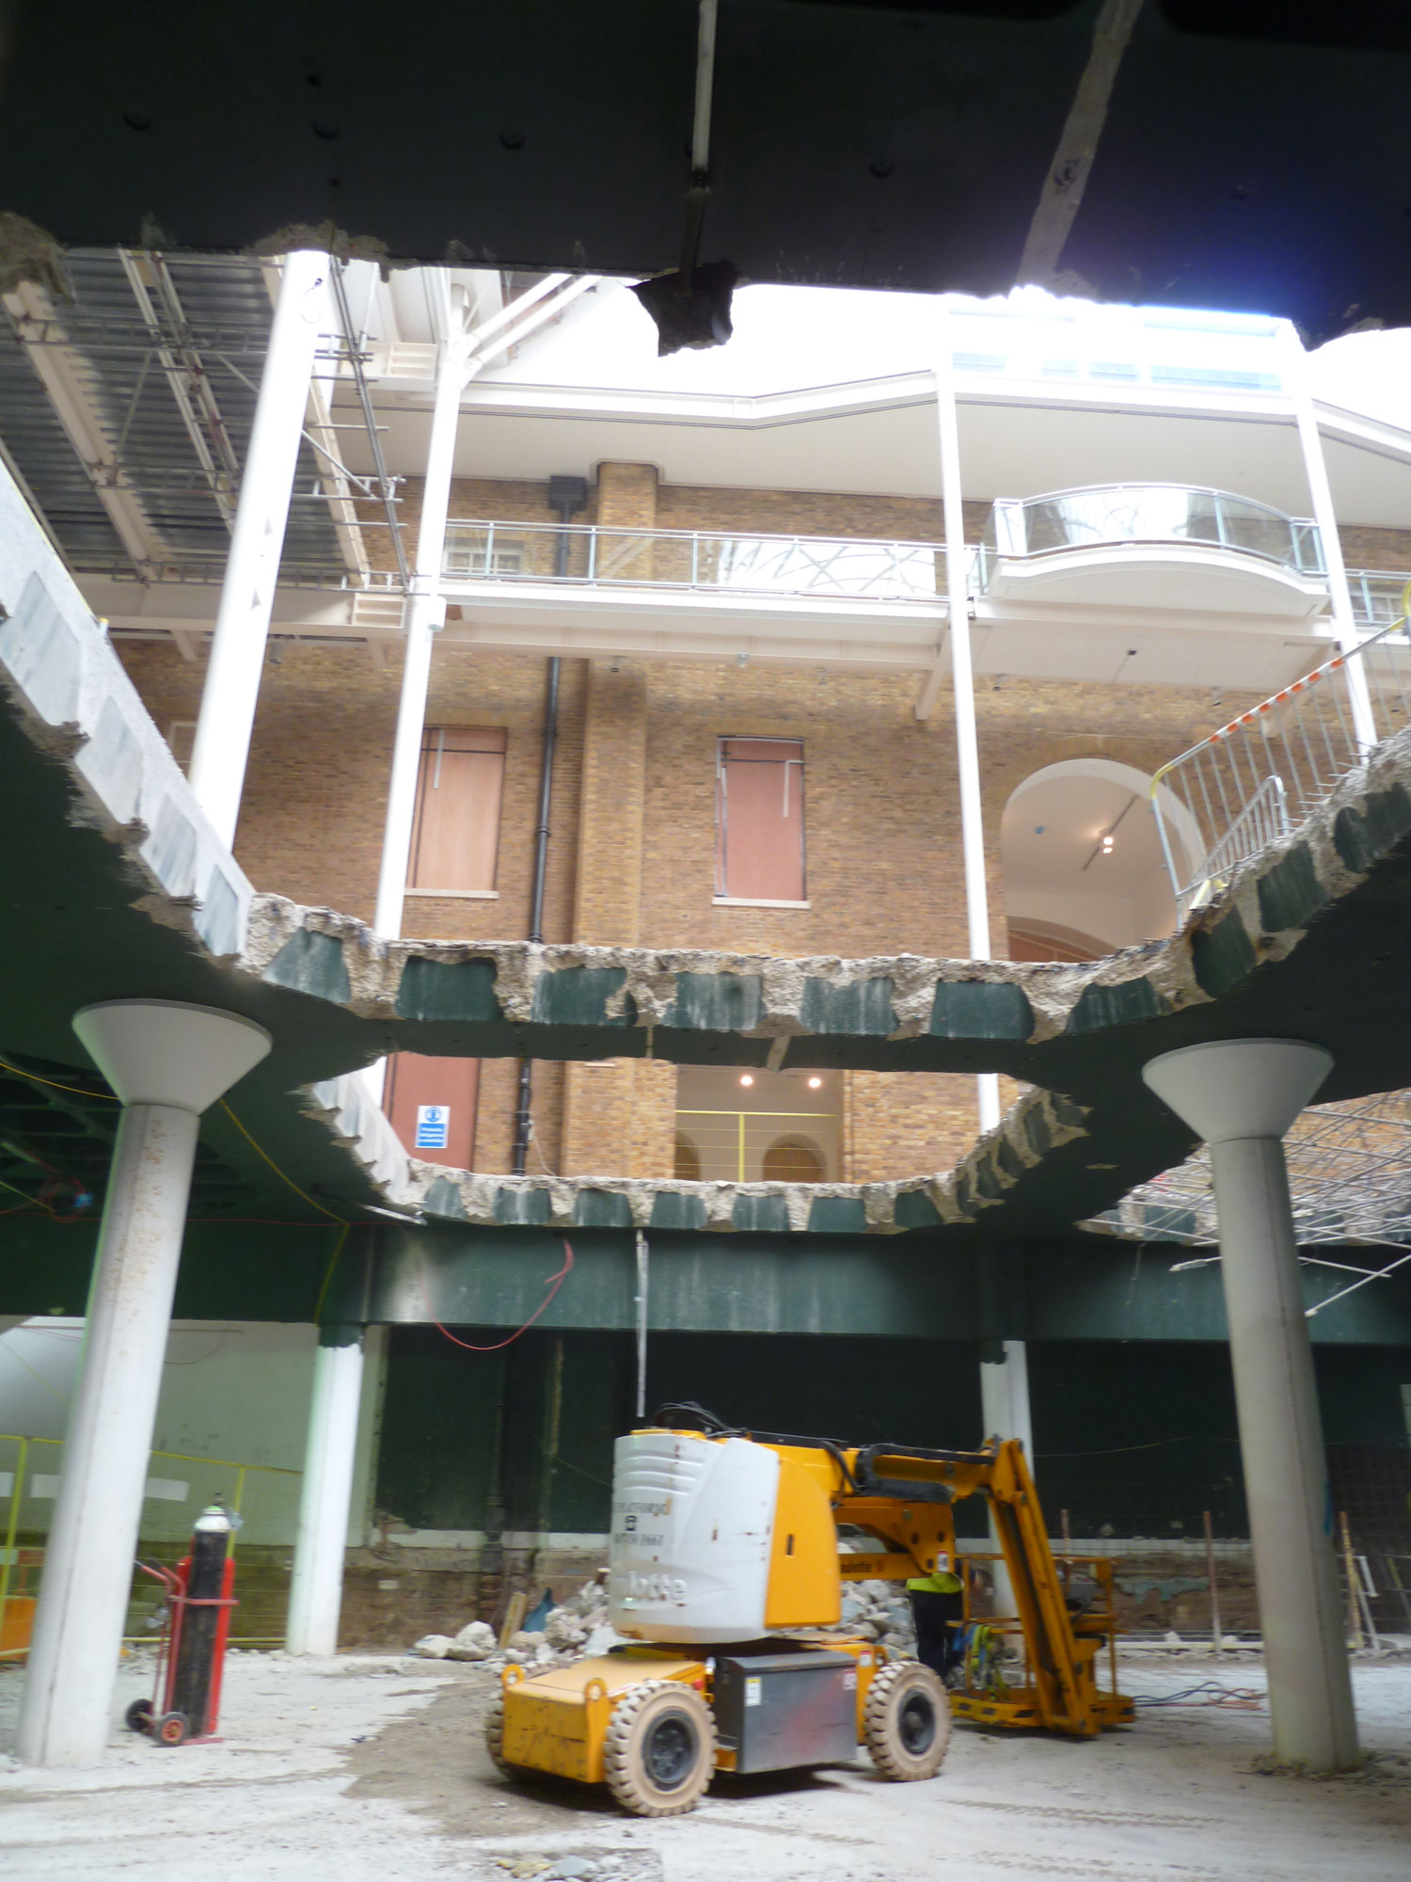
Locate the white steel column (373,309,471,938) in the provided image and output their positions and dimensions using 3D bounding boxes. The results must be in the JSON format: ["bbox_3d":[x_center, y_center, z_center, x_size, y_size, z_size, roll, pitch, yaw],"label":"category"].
[{"bbox_3d":[-3.946,-4.518,19.017,0.340,11.466,0.340,2,-22,-2],"label":"white steel column"}]

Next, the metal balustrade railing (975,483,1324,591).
[{"bbox_3d":[6.499,-5.705,19.467,4.850,1.100,1.200,2,-22,-2],"label":"metal balustrade railing"}]

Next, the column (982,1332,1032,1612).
[{"bbox_3d":[3.431,6.134,15.081,0.500,3.285,0.500,2,-22,-2],"label":"column"}]

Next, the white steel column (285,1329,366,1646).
[{"bbox_3d":[-4.104,5.884,14.747,0.500,3.215,0.500,2,-22,-2],"label":"white steel column"}]

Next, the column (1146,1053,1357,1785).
[{"bbox_3d":[4.272,3.317,10.188,1.400,4.933,1.400,2,-22,-2],"label":"column"}]

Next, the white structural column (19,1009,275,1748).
[{"bbox_3d":[-4.072,2.941,9.516,1.400,4.815,1.400,2,-22,-2],"label":"white structural column"}]

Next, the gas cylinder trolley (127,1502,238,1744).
[{"bbox_3d":[-3.762,4.787,9.622,0.600,1.480,0.640,18,-27,-36],"label":"gas cylinder trolley"}]

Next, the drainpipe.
[{"bbox_3d":[-2.492,-2.401,21.172,0.600,12.151,0.450,2,-22,-2],"label":"drainpipe"}]

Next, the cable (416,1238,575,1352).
[{"bbox_3d":[-2.375,3.952,15.198,1.804,1.233,0.200,2,-22,-2],"label":"cable"}]

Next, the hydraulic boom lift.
[{"bbox_3d":[0.996,4.478,9.443,5.000,2.100,1.580,17,-26,-34],"label":"hydraulic boom lift"}]

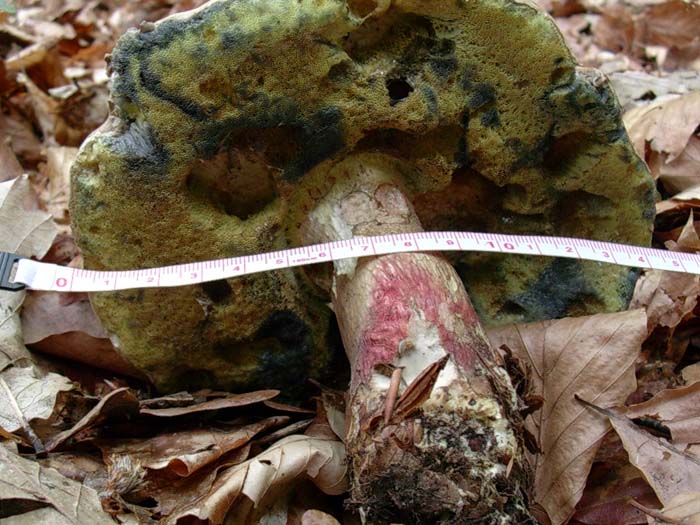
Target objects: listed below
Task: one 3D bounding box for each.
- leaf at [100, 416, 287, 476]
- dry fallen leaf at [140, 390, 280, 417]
[{"bbox_3d":[-0.036,0.043,0.210,0.040,0.007,0.017,-11,30,-10],"label":"leaf"},{"bbox_3d":[-0.034,0.034,0.222,0.034,0.004,0.012,-7,28,-1],"label":"dry fallen leaf"}]

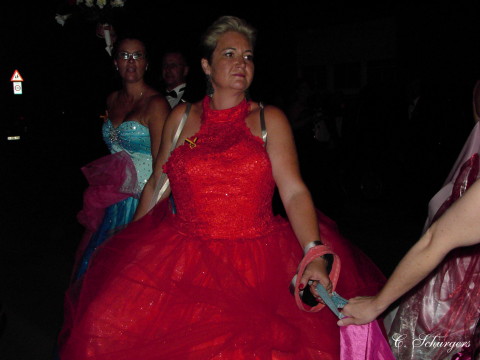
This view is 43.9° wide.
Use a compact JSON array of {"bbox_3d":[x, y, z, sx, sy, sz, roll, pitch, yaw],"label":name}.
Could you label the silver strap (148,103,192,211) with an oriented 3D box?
[{"bbox_3d":[-0.237,-0.080,2.020,0.145,0.370,0.140,1,7,6],"label":"silver strap"}]

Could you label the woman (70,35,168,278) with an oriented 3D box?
[{"bbox_3d":[-0.610,0.117,3.140,0.620,1.700,0.500,3,9,23],"label":"woman"}]

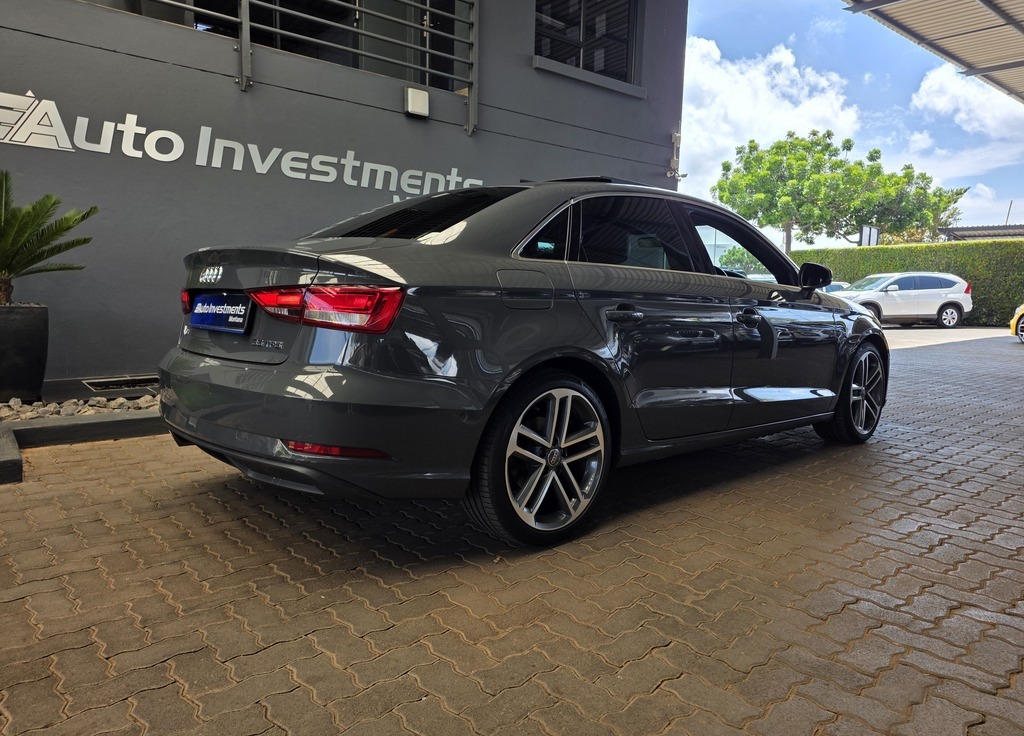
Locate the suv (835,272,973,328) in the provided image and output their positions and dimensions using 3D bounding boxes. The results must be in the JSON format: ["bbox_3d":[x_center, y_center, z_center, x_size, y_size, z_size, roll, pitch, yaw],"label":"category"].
[{"bbox_3d":[11.251,-2.025,20.221,4.550,1.670,1.850,0,7,-9],"label":"suv"}]

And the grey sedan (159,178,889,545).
[{"bbox_3d":[0.565,-0.231,3.845,4.460,1.425,1.870,-5,8,-41],"label":"grey sedan"}]

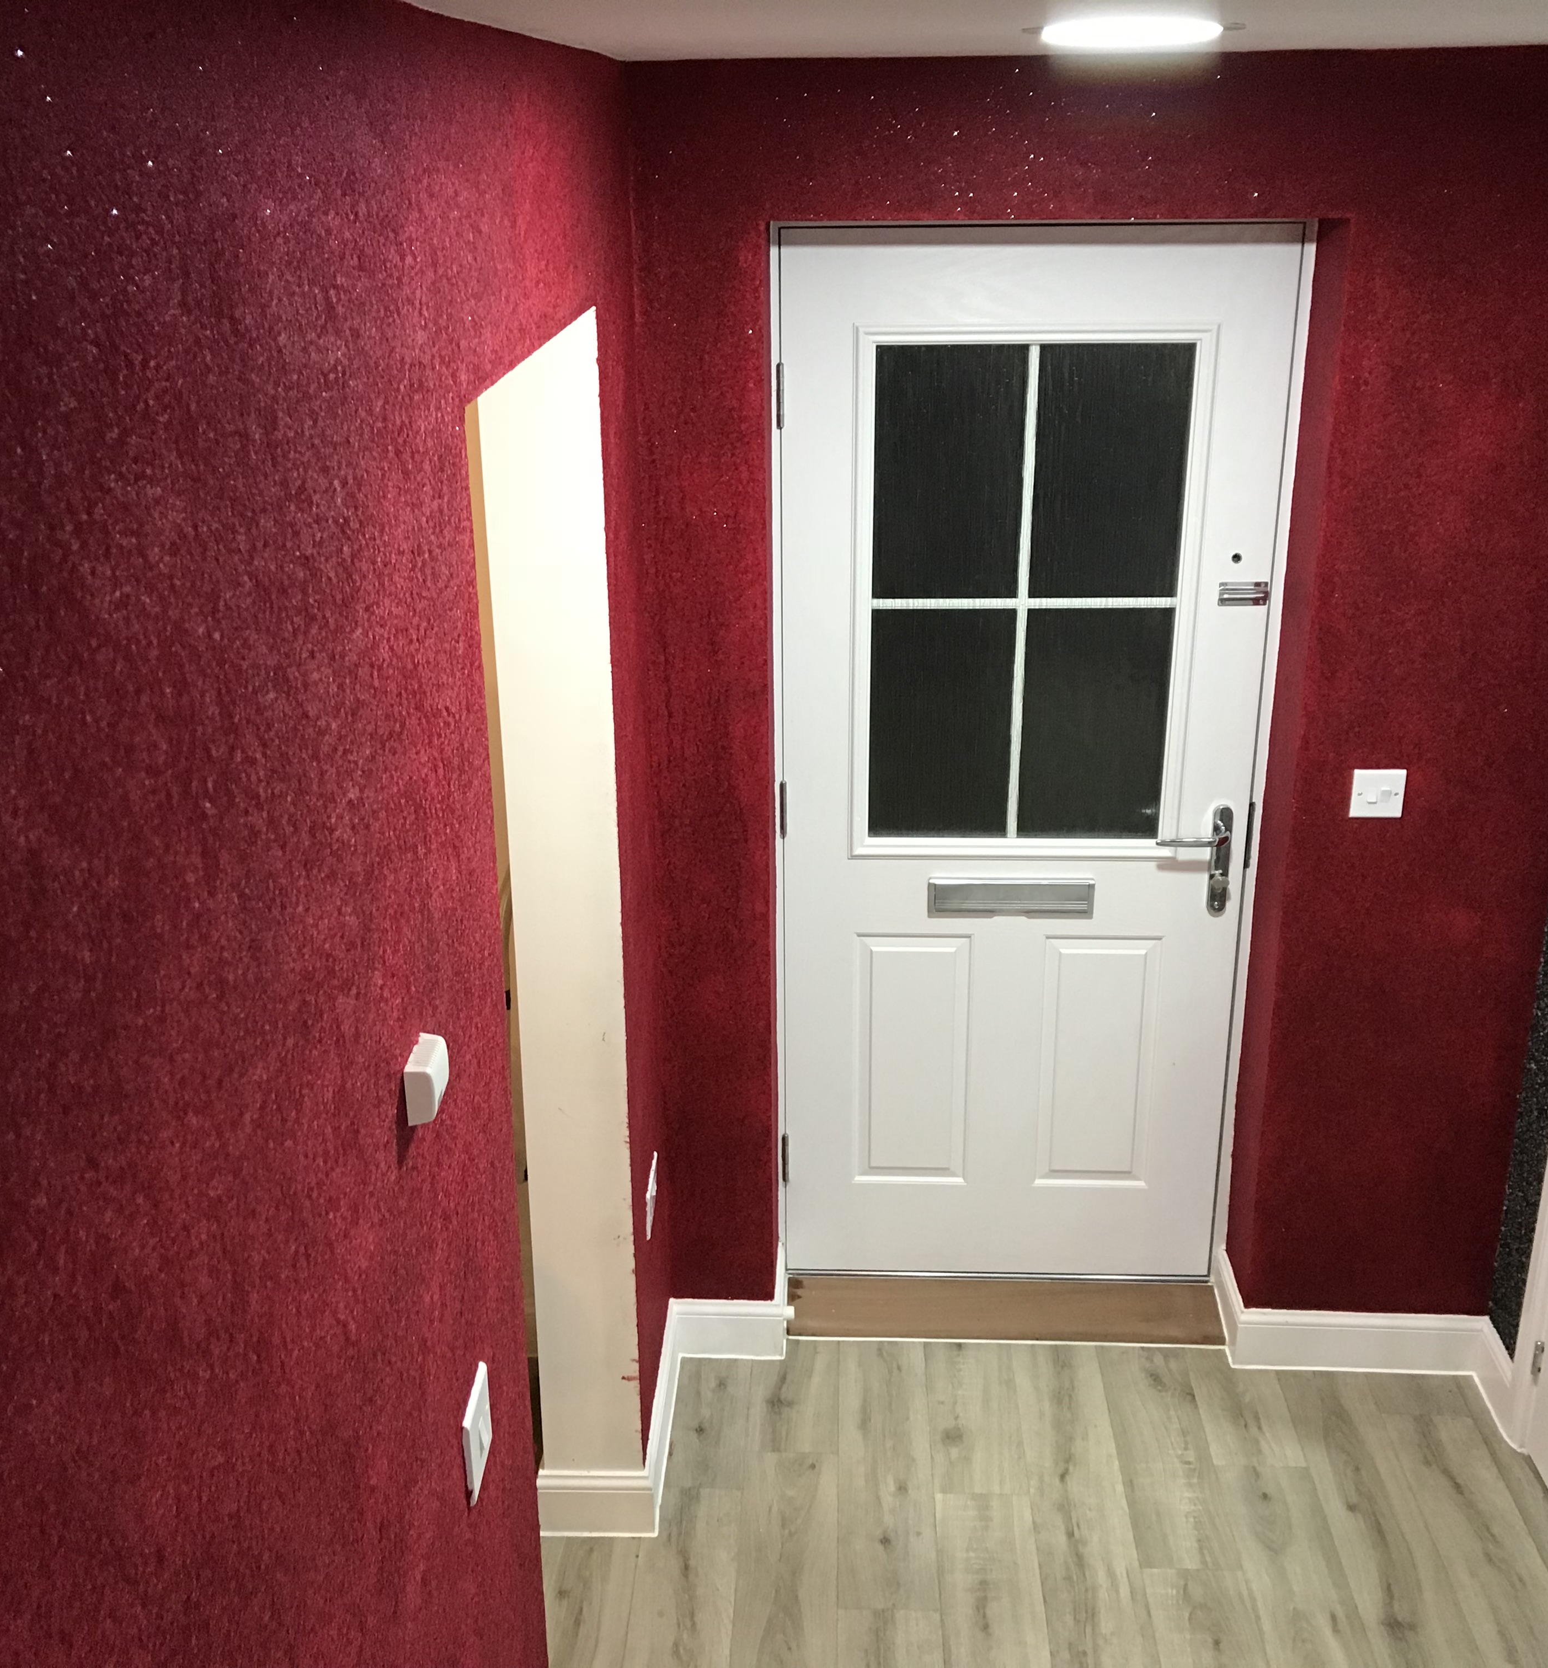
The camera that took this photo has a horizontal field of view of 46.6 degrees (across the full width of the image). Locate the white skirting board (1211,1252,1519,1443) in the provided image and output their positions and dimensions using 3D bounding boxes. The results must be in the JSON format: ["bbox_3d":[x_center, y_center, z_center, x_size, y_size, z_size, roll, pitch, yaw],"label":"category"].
[{"bbox_3d":[1.129,0.980,3.470,0.472,0.128,0.412,0,21,3],"label":"white skirting board"}]

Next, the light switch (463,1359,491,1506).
[{"bbox_3d":[-0.279,0.567,1.696,0.010,0.086,0.086,0,21,3],"label":"light switch"}]

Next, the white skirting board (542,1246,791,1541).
[{"bbox_3d":[-0.187,1.025,3.389,0.404,0.128,0.693,0,21,3],"label":"white skirting board"}]

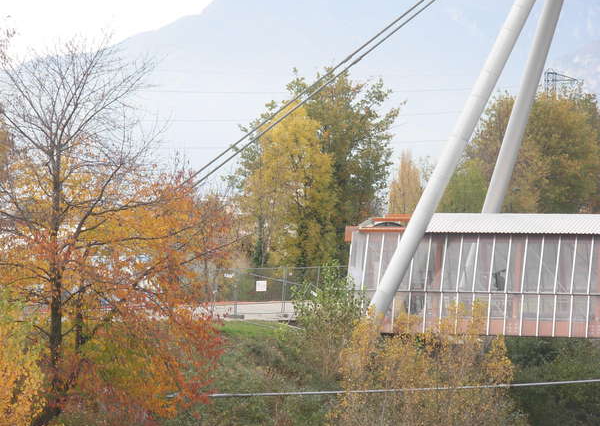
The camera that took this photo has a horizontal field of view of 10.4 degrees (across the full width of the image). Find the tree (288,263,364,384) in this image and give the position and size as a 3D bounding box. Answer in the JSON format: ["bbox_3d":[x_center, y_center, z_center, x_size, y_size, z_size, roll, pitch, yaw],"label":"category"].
[{"bbox_3d":[1.014,4.151,126.000,2.908,4.515,2.800,1,1,0],"label":"tree"}]

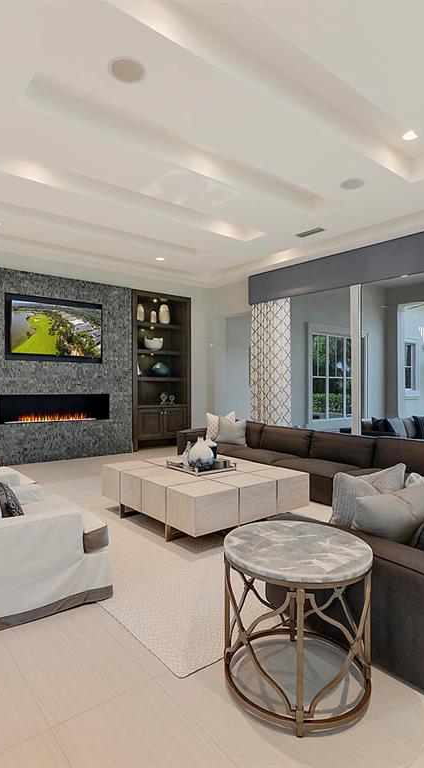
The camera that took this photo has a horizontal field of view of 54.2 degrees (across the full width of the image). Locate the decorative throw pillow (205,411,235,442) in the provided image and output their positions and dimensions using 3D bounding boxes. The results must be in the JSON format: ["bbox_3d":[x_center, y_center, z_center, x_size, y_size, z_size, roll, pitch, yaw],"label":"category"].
[{"bbox_3d":[0.126,0.681,6.671,0.470,0.470,0.150,0,-12,-6],"label":"decorative throw pillow"}]

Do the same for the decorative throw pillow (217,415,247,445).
[{"bbox_3d":[0.296,0.705,6.346,0.470,0.450,0.150,1,-14,35],"label":"decorative throw pillow"}]

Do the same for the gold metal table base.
[{"bbox_3d":[0.386,1.053,1.899,0.635,0.572,0.635,0,0,0],"label":"gold metal table base"}]

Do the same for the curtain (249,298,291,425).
[{"bbox_3d":[1.010,-0.131,7.727,0.150,2.860,1.000,0,1,-39],"label":"curtain"}]

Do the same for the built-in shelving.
[{"bbox_3d":[-1.092,-0.240,8.297,1.330,3.040,0.420,0,1,-39],"label":"built-in shelving"}]

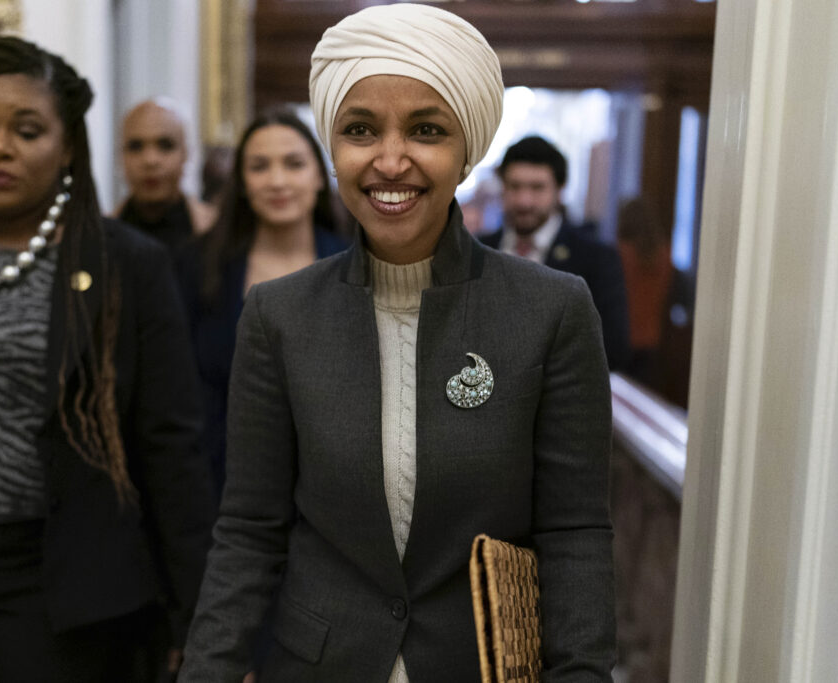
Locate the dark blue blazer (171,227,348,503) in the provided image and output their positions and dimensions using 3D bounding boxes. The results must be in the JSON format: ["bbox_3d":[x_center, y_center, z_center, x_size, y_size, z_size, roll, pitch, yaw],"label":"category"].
[{"bbox_3d":[-0.281,0.107,1.995,0.470,0.660,0.270,1,8,-3],"label":"dark blue blazer"}]

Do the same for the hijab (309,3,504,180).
[{"bbox_3d":[-0.013,-0.260,1.050,0.205,0.195,0.245,2,7,6],"label":"hijab"}]

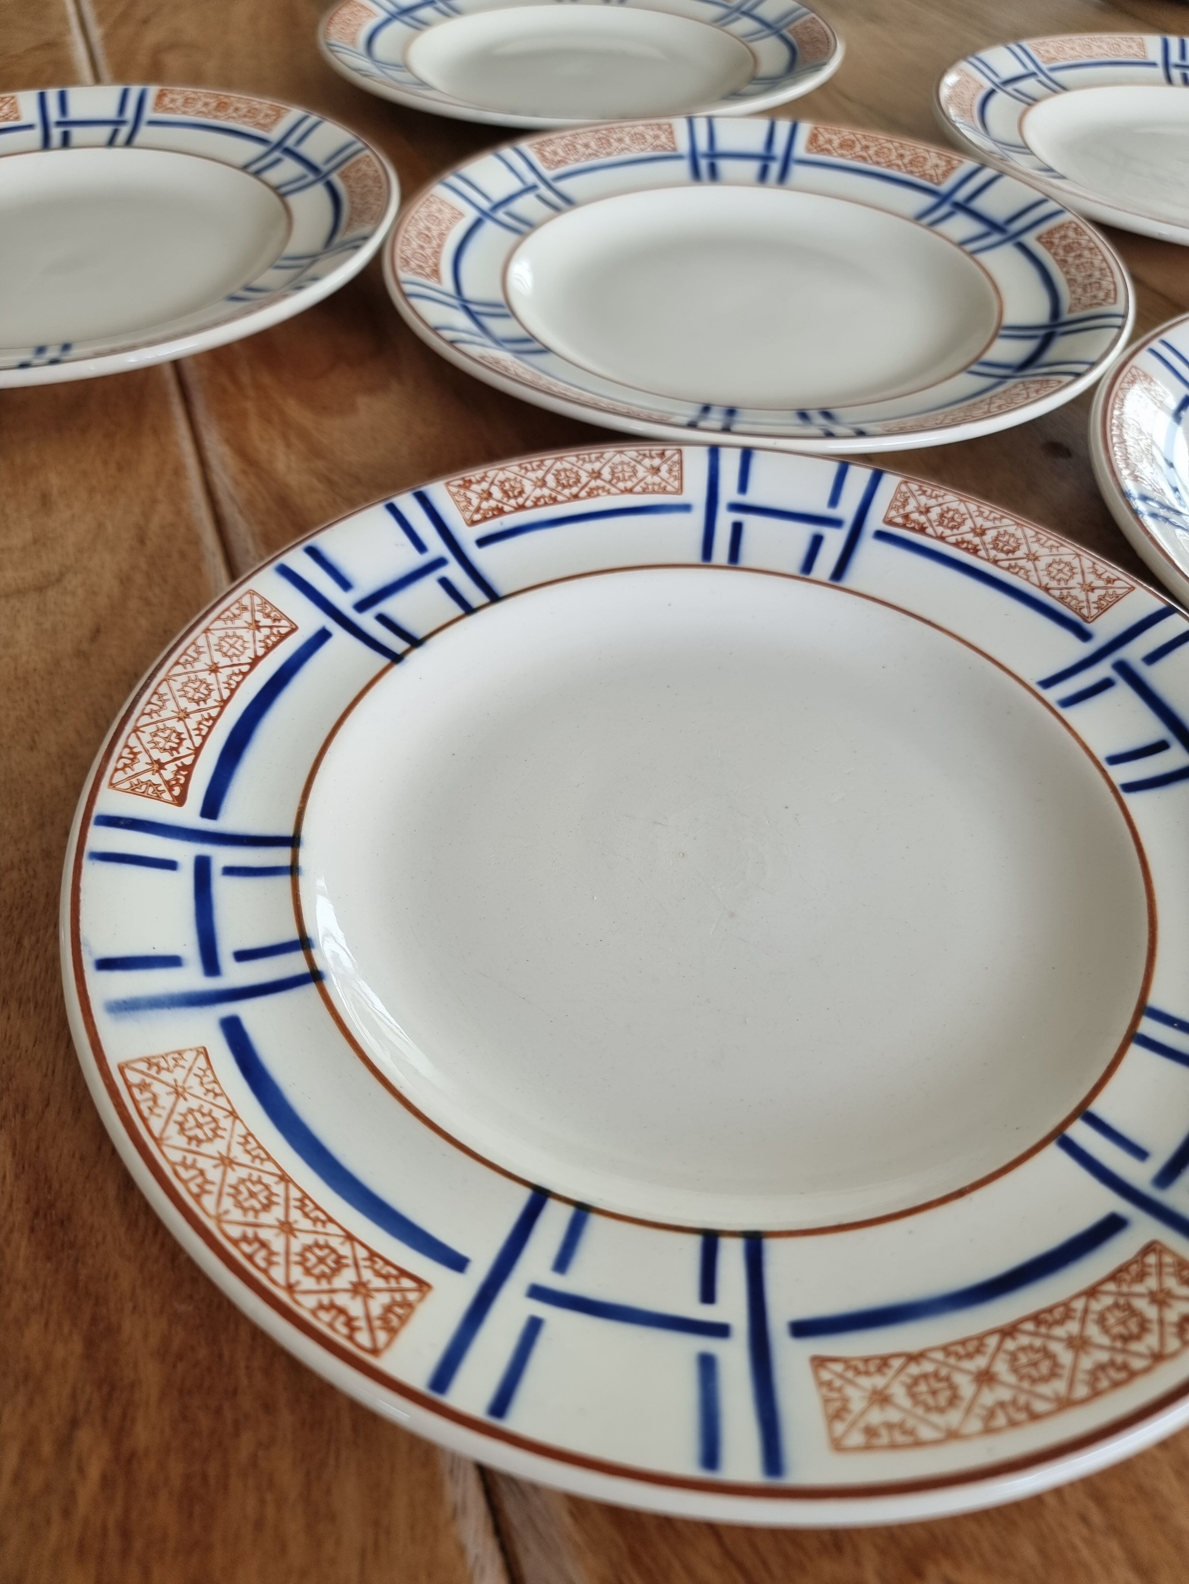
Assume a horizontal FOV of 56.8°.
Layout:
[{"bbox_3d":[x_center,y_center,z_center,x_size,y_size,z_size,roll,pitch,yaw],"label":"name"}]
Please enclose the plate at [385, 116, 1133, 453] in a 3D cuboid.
[{"bbox_3d":[0.052,-0.171,0.370,0.240,0.029,0.240,1,49,-1],"label":"plate"}]

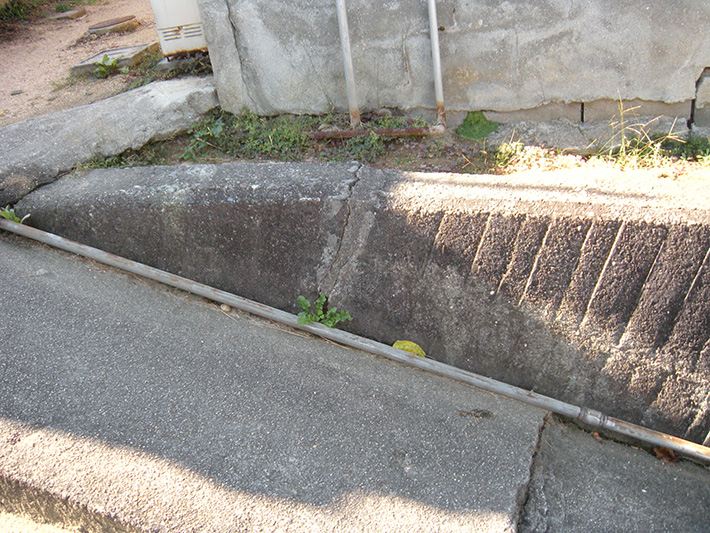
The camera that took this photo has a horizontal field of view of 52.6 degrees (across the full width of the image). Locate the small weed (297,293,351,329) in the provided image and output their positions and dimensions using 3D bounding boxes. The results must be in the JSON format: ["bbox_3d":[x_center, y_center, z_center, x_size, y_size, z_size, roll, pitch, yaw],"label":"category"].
[{"bbox_3d":[-0.100,0.146,2.360,0.155,0.075,0.090,7,30,29],"label":"small weed"}]

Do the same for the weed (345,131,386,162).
[{"bbox_3d":[0.043,-0.471,2.820,0.140,0.090,0.110,1,27,19],"label":"weed"}]

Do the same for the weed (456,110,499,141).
[{"bbox_3d":[0.504,-0.579,2.950,0.160,0.100,0.100,1,27,19],"label":"weed"}]

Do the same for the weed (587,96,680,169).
[{"bbox_3d":[1.003,-0.477,2.580,0.290,0.200,0.180,1,27,19],"label":"weed"}]

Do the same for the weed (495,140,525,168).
[{"bbox_3d":[0.575,-0.417,2.670,0.100,0.080,0.100,1,27,19],"label":"weed"}]

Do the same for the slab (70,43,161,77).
[{"bbox_3d":[-1.408,-1.228,4.250,0.385,0.065,0.385,-3,26,12],"label":"slab"}]

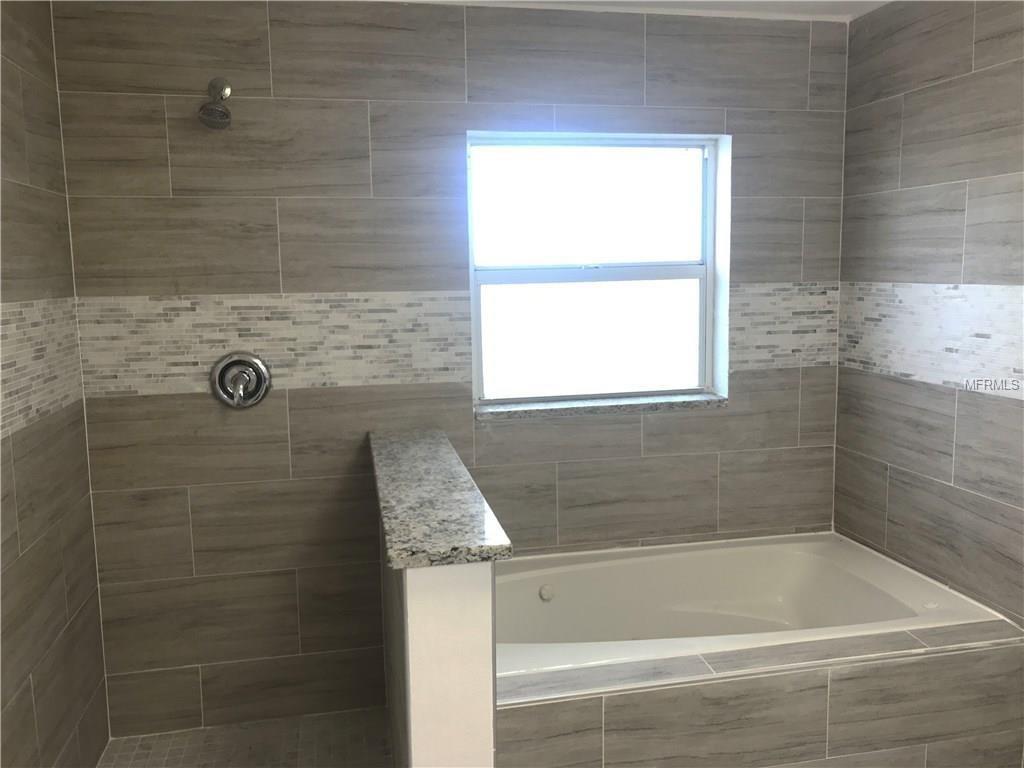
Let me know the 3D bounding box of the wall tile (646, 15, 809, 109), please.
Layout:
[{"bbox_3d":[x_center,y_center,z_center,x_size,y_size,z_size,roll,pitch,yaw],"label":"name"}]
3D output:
[{"bbox_3d":[0.745,-1.097,2.841,0.605,0.297,0.010,-2,7,-11],"label":"wall tile"}]

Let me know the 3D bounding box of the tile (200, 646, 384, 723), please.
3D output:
[{"bbox_3d":[-0.736,1.028,2.821,0.602,0.219,0.012,-2,8,-12],"label":"tile"}]

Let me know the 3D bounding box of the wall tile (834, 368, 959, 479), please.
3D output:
[{"bbox_3d":[1.282,0.121,2.809,0.012,0.298,0.609,-2,8,-12],"label":"wall tile"}]

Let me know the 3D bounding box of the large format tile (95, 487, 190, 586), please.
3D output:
[{"bbox_3d":[-1.179,0.485,2.659,0.287,0.299,0.012,-2,8,-12],"label":"large format tile"}]

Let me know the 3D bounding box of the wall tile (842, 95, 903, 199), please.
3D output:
[{"bbox_3d":[1.246,-0.810,2.861,0.010,0.302,0.308,-3,8,-12],"label":"wall tile"}]

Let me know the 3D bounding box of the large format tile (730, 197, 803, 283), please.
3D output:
[{"bbox_3d":[0.907,-0.507,2.946,0.277,0.297,0.010,-2,7,-11],"label":"large format tile"}]

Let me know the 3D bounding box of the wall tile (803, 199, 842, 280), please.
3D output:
[{"bbox_3d":[1.138,-0.524,3.040,0.151,0.302,0.010,-2,8,-11],"label":"wall tile"}]

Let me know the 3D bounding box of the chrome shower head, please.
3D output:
[{"bbox_3d":[-0.873,-0.837,2.447,0.092,0.171,0.164,-2,7,-11],"label":"chrome shower head"}]

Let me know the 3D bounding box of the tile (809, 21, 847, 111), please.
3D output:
[{"bbox_3d":[1.130,-1.129,2.962,0.145,0.302,0.010,-2,8,-11],"label":"tile"}]

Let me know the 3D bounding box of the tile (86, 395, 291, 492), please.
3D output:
[{"bbox_3d":[-1.036,0.181,2.676,0.614,0.302,0.010,-2,8,-11],"label":"tile"}]

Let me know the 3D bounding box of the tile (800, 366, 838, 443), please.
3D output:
[{"bbox_3d":[1.139,0.086,3.096,0.147,0.298,0.012,-2,8,-12],"label":"tile"}]

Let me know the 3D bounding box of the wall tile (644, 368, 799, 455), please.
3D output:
[{"bbox_3d":[0.774,0.102,3.043,0.613,0.302,0.010,-2,8,-11],"label":"wall tile"}]

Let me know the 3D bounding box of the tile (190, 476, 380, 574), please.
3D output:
[{"bbox_3d":[-0.732,0.461,2.722,0.601,0.295,0.010,-2,7,-11],"label":"tile"}]

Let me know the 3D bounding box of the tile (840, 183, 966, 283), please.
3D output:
[{"bbox_3d":[1.272,-0.485,2.731,0.012,0.296,0.609,-2,8,-12],"label":"tile"}]

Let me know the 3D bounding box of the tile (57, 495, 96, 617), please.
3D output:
[{"bbox_3d":[-1.295,0.510,2.476,0.012,0.299,0.301,-2,8,-12],"label":"tile"}]

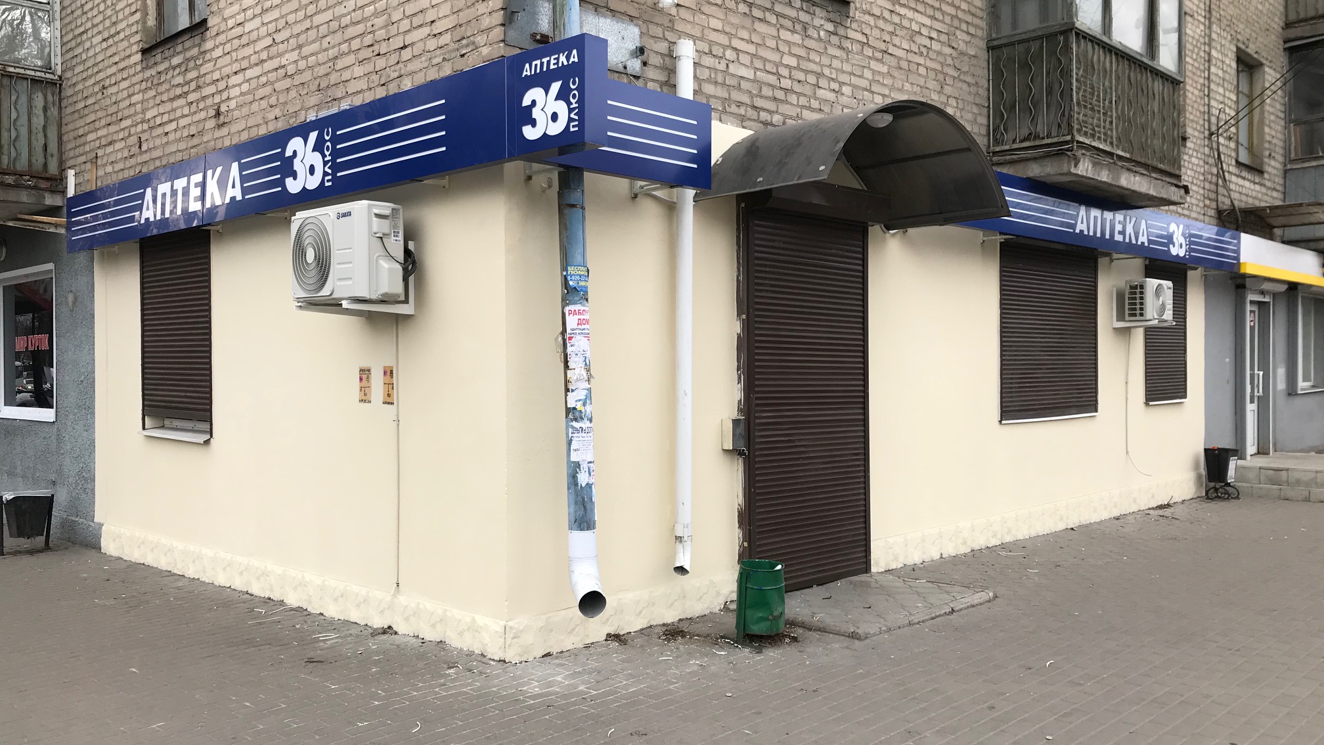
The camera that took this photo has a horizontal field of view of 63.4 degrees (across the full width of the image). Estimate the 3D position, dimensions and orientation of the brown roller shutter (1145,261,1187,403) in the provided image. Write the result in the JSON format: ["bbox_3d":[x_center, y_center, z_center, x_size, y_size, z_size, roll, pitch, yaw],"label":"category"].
[{"bbox_3d":[5.804,-0.449,12.312,0.092,1.556,1.383,0,1,44],"label":"brown roller shutter"}]

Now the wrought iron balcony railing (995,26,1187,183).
[{"bbox_3d":[3.986,-2.313,9.880,0.773,0.976,2.654,0,1,44],"label":"wrought iron balcony railing"}]

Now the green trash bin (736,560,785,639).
[{"bbox_3d":[0.547,1.268,5.928,0.264,0.437,0.264,0,1,0],"label":"green trash bin"}]

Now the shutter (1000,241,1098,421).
[{"bbox_3d":[3.693,-0.378,10.104,0.092,1.602,2.146,0,1,44],"label":"shutter"}]

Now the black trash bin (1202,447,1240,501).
[{"bbox_3d":[6.887,1.246,13.169,0.346,0.641,0.407,0,1,44],"label":"black trash bin"}]

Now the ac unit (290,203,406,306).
[{"bbox_3d":[-1.765,-0.646,6.086,0.812,0.528,0.249,0,1,44],"label":"ac unit"}]

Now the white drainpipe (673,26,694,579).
[{"bbox_3d":[0.135,-0.375,6.252,0.122,3.122,0.112,0,1,0],"label":"white drainpipe"}]

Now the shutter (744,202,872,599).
[{"bbox_3d":[1.030,0.185,7.323,0.092,2.507,1.424,0,1,44],"label":"shutter"}]

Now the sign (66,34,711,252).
[{"bbox_3d":[-2.264,-1.271,7.469,6.650,0.498,1.378,0,1,44],"label":"sign"}]

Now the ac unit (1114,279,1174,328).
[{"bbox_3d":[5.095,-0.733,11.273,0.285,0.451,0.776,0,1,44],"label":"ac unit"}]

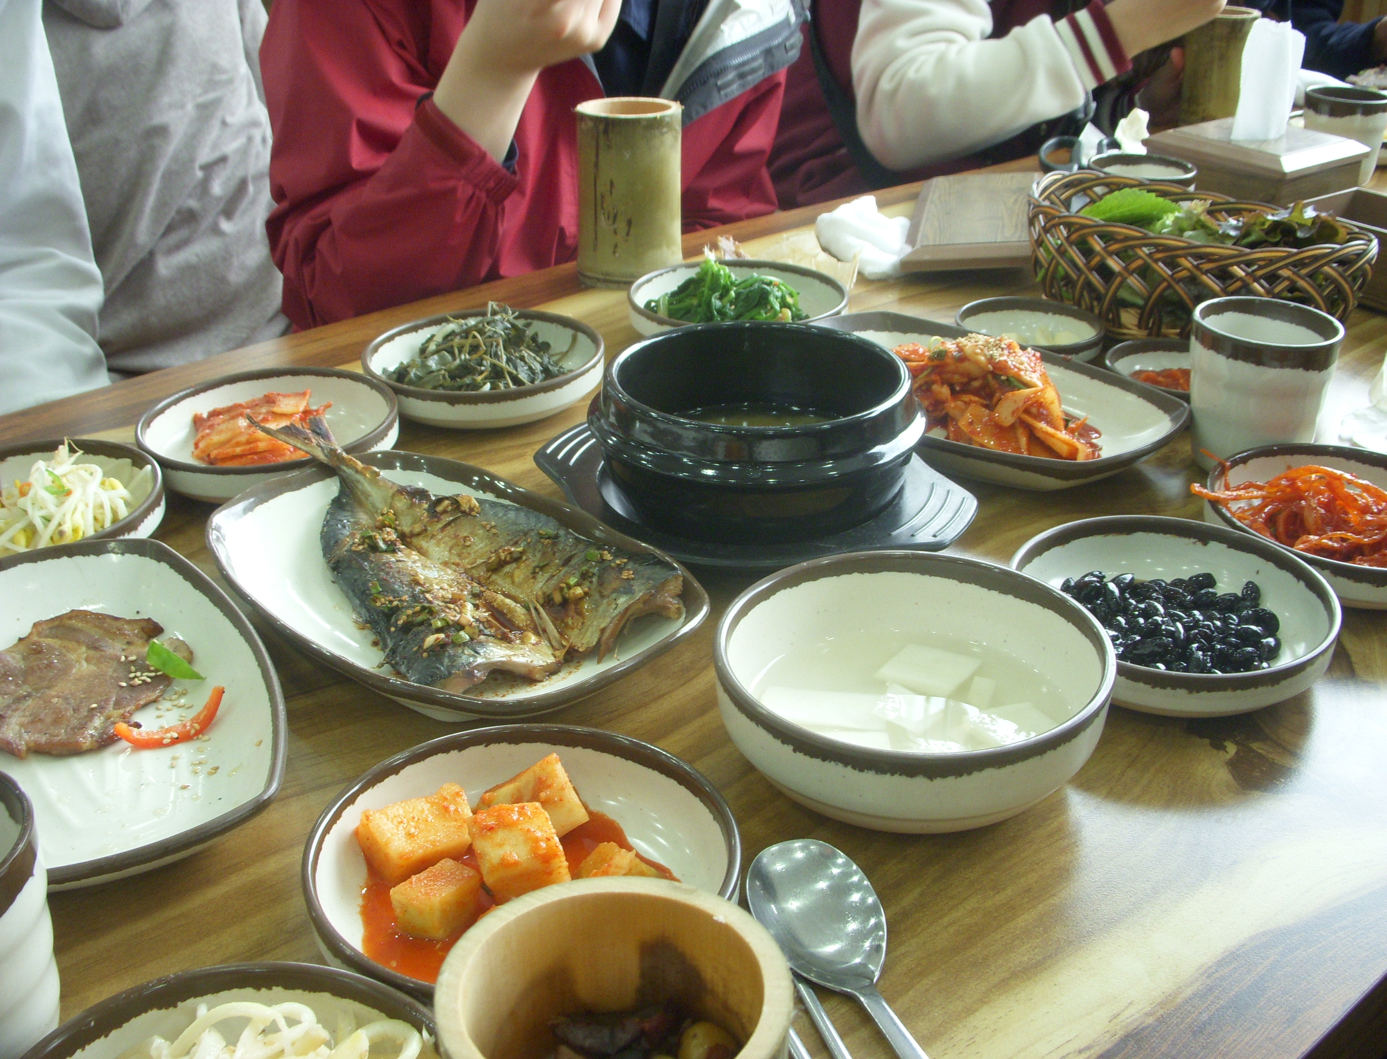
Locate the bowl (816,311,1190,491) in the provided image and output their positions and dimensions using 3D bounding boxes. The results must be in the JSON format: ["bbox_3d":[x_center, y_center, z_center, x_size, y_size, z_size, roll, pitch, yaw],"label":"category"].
[{"bbox_3d":[0.149,-0.071,0.886,0.255,0.031,0.151,22,35,37],"label":"bowl"}]

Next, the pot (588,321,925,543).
[{"bbox_3d":[0.032,-0.048,0.776,0.164,0.071,0.164,0,27,0],"label":"pot"}]

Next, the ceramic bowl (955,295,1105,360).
[{"bbox_3d":[0.210,-0.119,0.975,0.090,0.027,0.090,6,28,11],"label":"ceramic bowl"}]

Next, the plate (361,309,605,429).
[{"bbox_3d":[-0.125,-0.093,0.927,0.143,0.031,0.143,-1,27,0],"label":"plate"}]

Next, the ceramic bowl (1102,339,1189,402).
[{"bbox_3d":[0.286,-0.084,0.911,0.088,0.028,0.088,0,27,0],"label":"ceramic bowl"}]

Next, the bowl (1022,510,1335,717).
[{"bbox_3d":[0.202,0.038,0.665,0.138,0.030,0.138,0,27,0],"label":"bowl"}]

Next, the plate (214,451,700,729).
[{"bbox_3d":[-0.115,0.027,0.698,0.263,0.031,0.156,21,34,36],"label":"plate"}]

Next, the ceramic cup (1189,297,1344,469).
[{"bbox_3d":[0.300,-0.073,0.825,0.075,0.081,0.075,10,29,19],"label":"ceramic cup"}]

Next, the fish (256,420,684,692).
[{"bbox_3d":[-0.120,0.007,0.701,0.250,0.041,0.140,23,35,38],"label":"fish"}]

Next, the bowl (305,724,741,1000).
[{"bbox_3d":[-0.057,0.118,0.521,0.141,0.031,0.141,-1,27,0],"label":"bowl"}]

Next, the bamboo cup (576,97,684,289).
[{"bbox_3d":[-0.045,-0.242,1.117,0.074,0.119,0.074,-1,27,-2],"label":"bamboo cup"}]

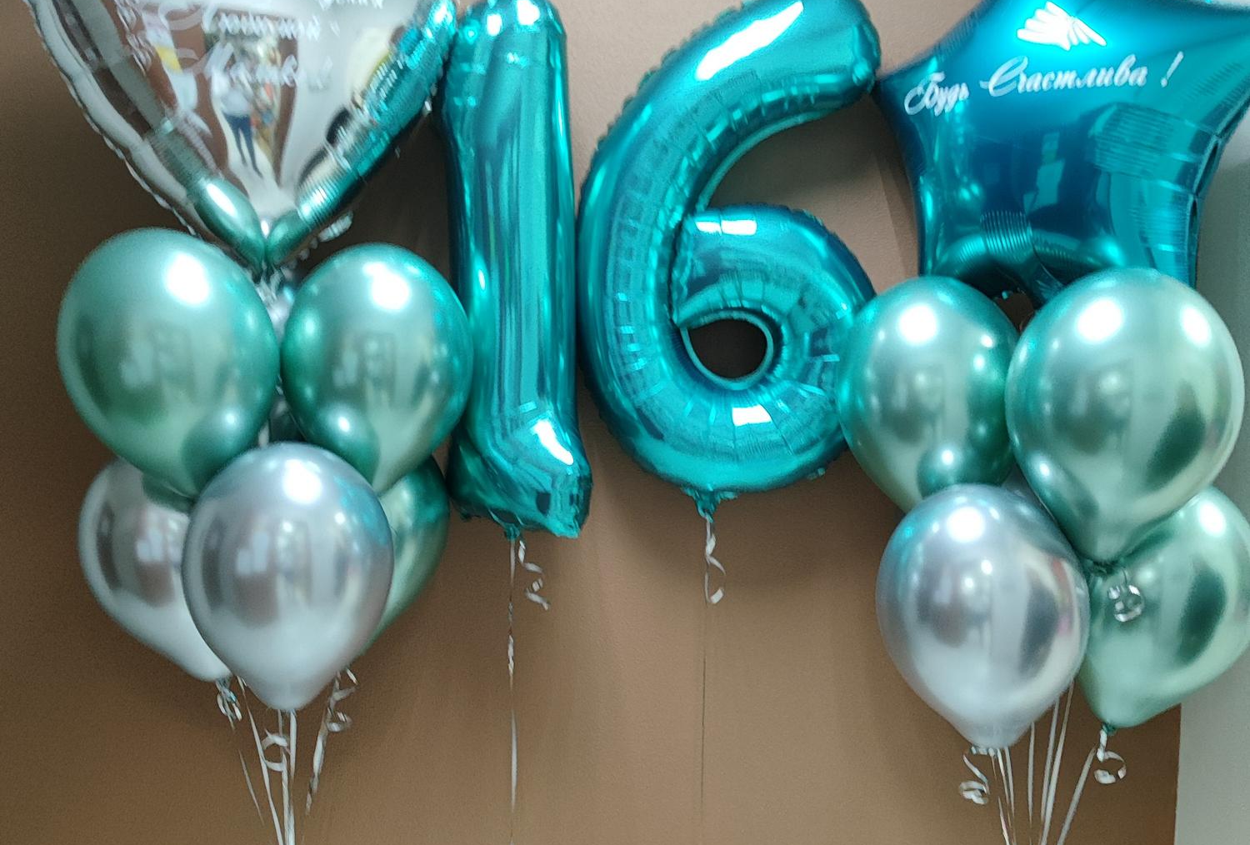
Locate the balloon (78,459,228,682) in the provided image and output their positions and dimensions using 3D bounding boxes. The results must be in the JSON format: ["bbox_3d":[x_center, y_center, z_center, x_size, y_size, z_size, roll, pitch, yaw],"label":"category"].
[{"bbox_3d":[-0.641,0.212,1.701,0.275,0.365,0.275,-15,3,1],"label":"balloon"}]

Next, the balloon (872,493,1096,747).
[{"bbox_3d":[0.480,0.267,1.560,0.275,0.365,0.275,-3,11,1],"label":"balloon"}]

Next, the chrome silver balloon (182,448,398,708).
[{"bbox_3d":[-0.451,0.212,1.560,0.275,0.365,0.275,2,11,0],"label":"chrome silver balloon"}]

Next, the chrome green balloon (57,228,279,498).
[{"bbox_3d":[-0.593,-0.074,1.543,0.275,0.365,0.275,-13,9,1],"label":"chrome green balloon"}]

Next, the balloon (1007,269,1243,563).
[{"bbox_3d":[0.613,-0.004,1.454,0.280,0.370,0.280,9,13,0],"label":"balloon"}]

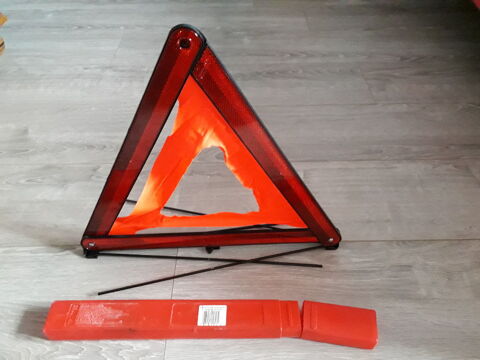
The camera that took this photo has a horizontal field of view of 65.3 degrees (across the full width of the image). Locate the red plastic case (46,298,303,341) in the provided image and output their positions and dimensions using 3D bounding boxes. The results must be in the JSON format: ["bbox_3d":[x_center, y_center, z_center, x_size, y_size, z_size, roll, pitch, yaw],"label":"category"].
[{"bbox_3d":[-0.095,0.205,0.549,0.358,0.041,0.044,-1,49,1],"label":"red plastic case"}]

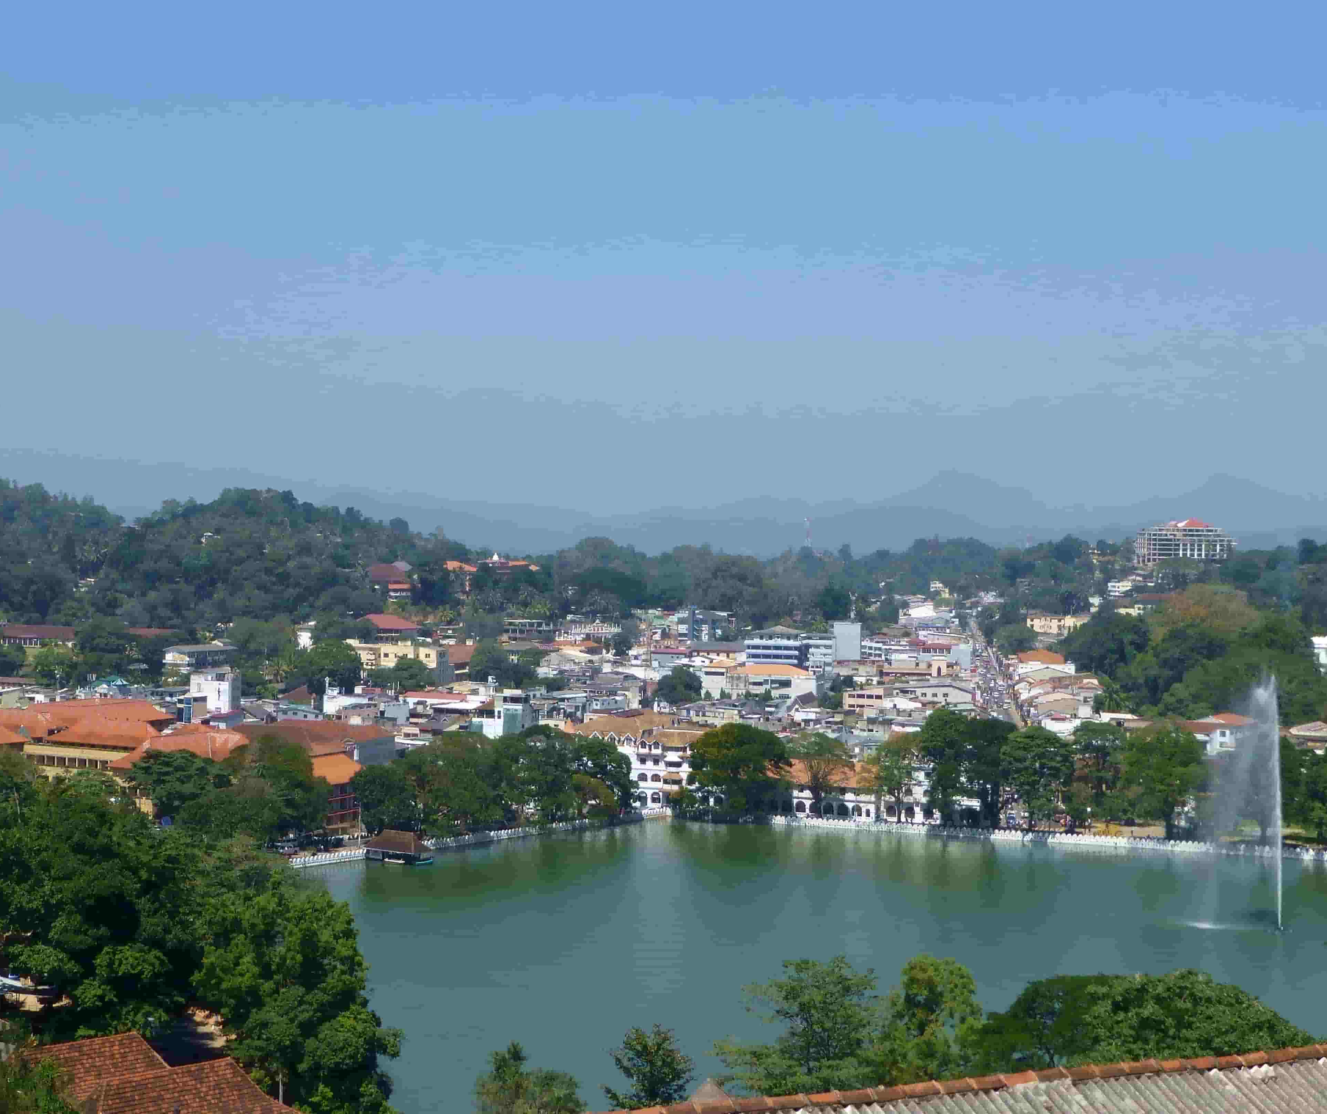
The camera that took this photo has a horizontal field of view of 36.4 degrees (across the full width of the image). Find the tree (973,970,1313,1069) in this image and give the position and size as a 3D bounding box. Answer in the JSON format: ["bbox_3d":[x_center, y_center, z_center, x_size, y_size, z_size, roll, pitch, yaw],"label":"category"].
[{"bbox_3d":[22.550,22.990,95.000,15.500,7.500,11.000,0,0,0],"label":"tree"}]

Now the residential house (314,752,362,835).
[{"bbox_3d":[-71.020,51.780,440.000,11.000,17.000,13.000,0,0,32],"label":"residential house"}]

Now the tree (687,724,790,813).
[{"bbox_3d":[17.300,49.070,466.000,23.000,21.000,21.000,0,0,0],"label":"tree"}]

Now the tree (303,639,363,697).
[{"bbox_3d":[-101.670,34.430,620.000,18.190,18.550,17.000,0,0,-9],"label":"tree"}]

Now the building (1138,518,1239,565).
[{"bbox_3d":[376.740,-10.190,1460.000,64.000,34.000,36.000,0,1,0],"label":"building"}]

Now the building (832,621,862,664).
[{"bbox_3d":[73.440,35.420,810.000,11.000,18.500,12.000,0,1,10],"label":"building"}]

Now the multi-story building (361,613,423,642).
[{"bbox_3d":[-107.950,28.080,800.000,24.860,11.510,15.000,0,0,-6],"label":"multi-story building"}]

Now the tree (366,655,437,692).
[{"bbox_3d":[-99.050,44.390,760.000,25.000,15.500,20.000,0,0,0],"label":"tree"}]

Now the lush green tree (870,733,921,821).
[{"bbox_3d":[49.130,46.920,428.000,10.840,19.210,10.800,0,0,7],"label":"lush green tree"}]

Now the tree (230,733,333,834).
[{"bbox_3d":[-89.320,53.280,470.000,22.500,24.000,21.000,0,1,-11],"label":"tree"}]

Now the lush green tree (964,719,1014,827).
[{"bbox_3d":[68.110,45.290,422.000,11.000,22.830,11.000,0,0,9],"label":"lush green tree"}]

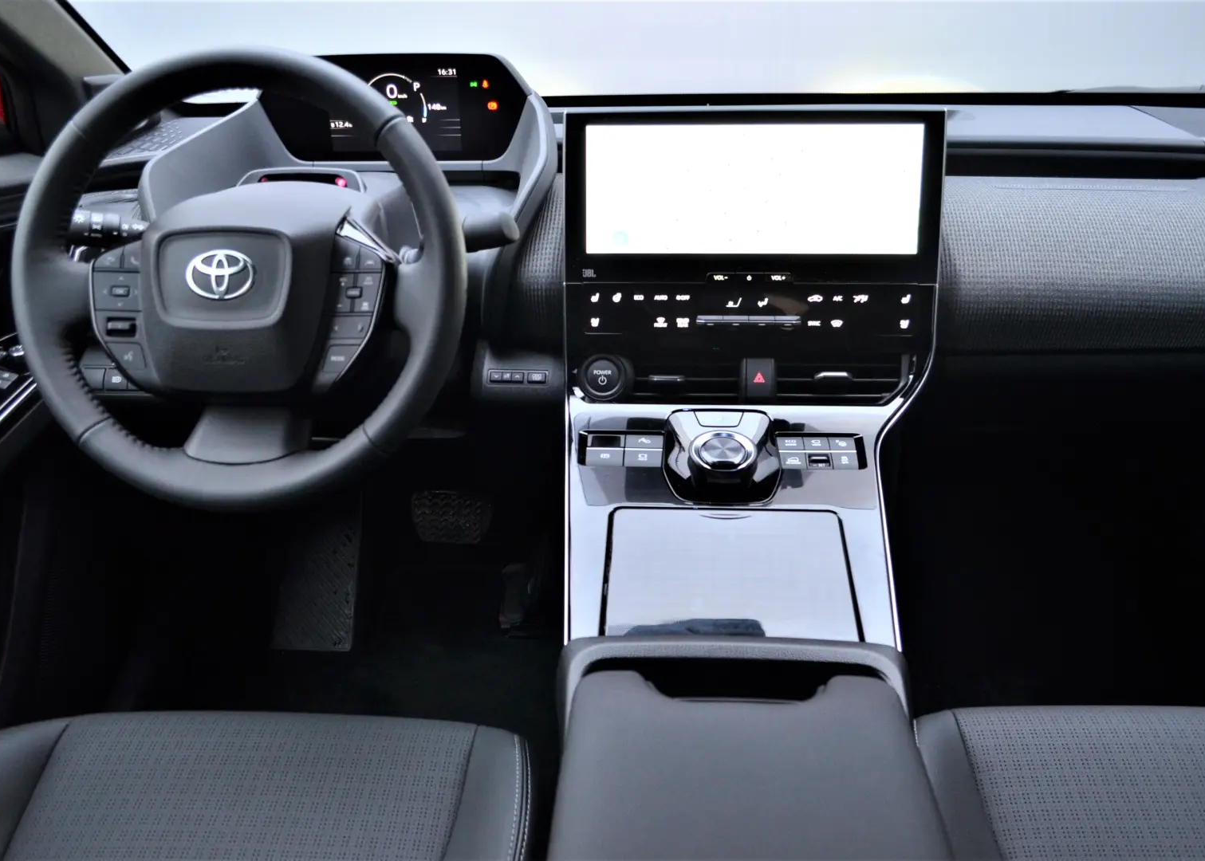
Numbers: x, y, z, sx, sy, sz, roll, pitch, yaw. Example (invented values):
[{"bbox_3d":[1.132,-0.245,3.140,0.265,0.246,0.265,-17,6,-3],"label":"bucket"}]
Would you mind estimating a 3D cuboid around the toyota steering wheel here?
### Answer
[{"bbox_3d":[-0.285,-0.120,0.785,0.363,0.363,0.110,1,2,3],"label":"toyota steering wheel"}]

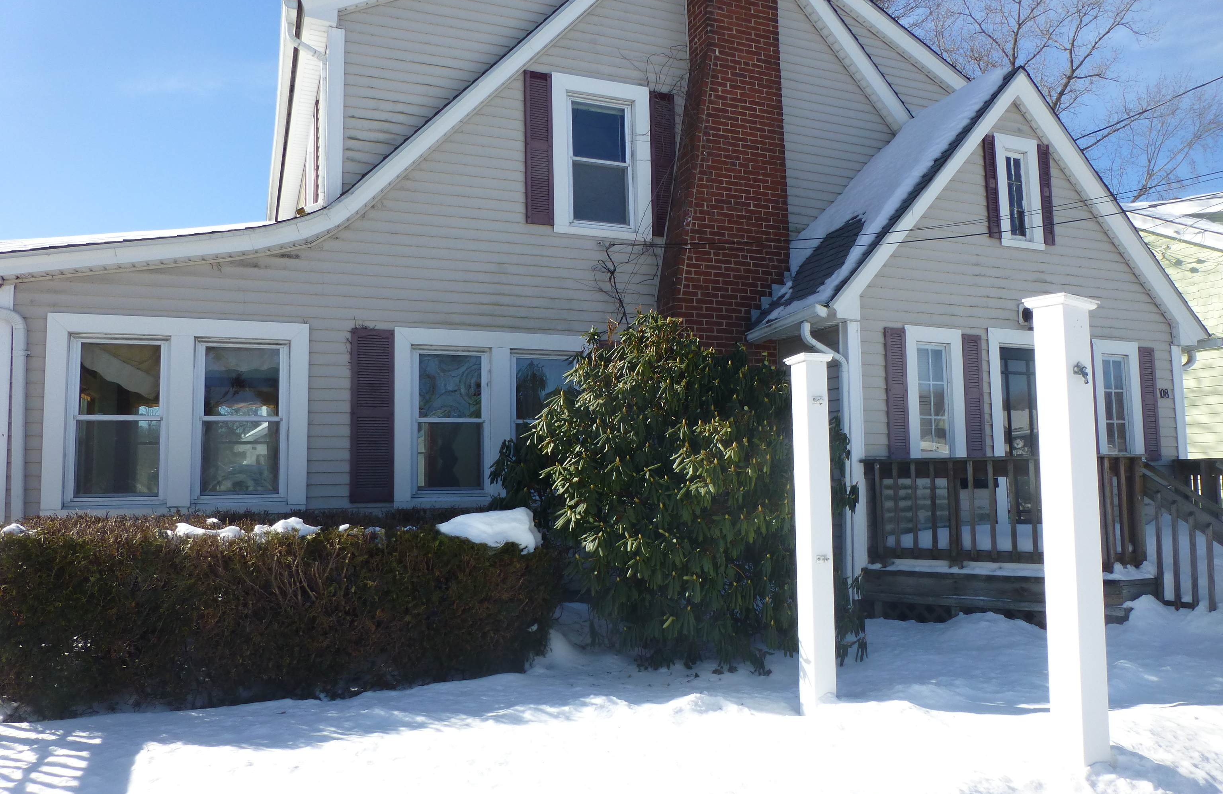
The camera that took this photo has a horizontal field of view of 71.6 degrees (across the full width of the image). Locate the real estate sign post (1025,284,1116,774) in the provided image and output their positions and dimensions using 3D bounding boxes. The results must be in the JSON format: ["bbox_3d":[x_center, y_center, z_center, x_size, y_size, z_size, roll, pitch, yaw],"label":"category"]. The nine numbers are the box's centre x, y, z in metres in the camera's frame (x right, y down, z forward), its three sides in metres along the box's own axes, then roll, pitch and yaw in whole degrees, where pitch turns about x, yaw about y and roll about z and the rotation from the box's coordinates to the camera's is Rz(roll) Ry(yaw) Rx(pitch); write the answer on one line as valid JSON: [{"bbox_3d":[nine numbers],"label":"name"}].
[{"bbox_3d":[1.665,0.469,3.075,0.183,1.649,0.183,1,-5,-22],"label":"real estate sign post"}]

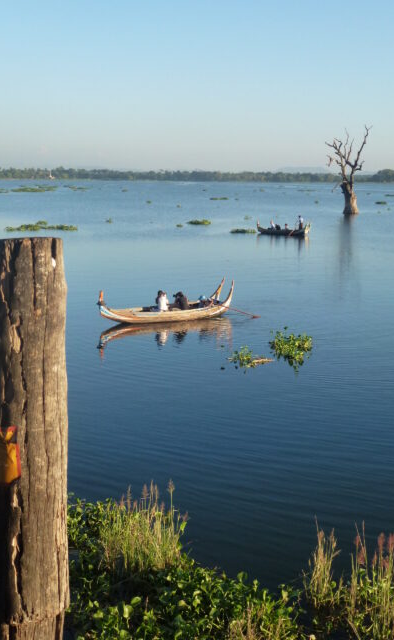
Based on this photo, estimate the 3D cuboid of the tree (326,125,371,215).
[{"bbox_3d":[23.698,-23.423,130.019,6.400,13.600,5.500,0,10,0],"label":"tree"}]

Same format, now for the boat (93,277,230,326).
[{"bbox_3d":[-1.198,-0.741,32.699,5.300,1.600,1.300,-5,11,-27],"label":"boat"}]

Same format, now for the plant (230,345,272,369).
[{"bbox_3d":[1.644,1.158,25.051,1.350,0.280,0.900,0,10,0],"label":"plant"}]

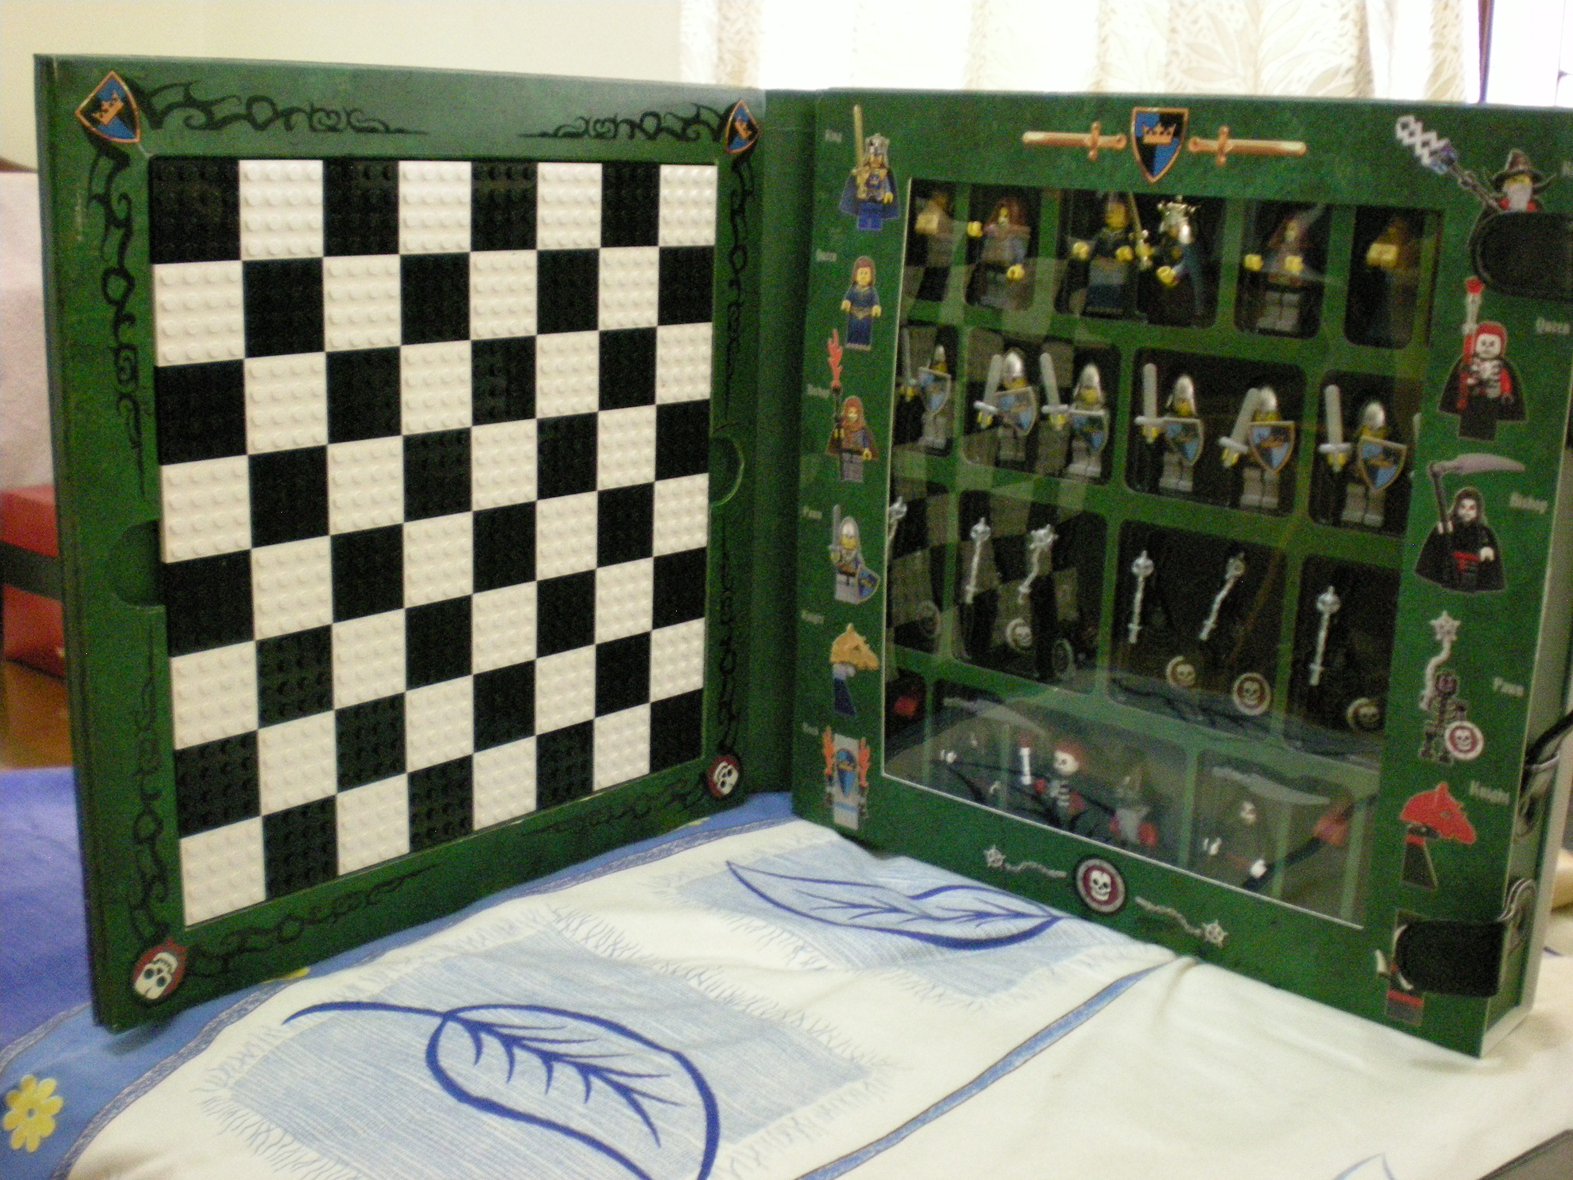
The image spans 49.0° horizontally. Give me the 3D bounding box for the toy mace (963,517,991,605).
[{"bbox_3d":[0.075,-0.011,0.692,0.010,0.037,0.010,24,28,35],"label":"toy mace"}]

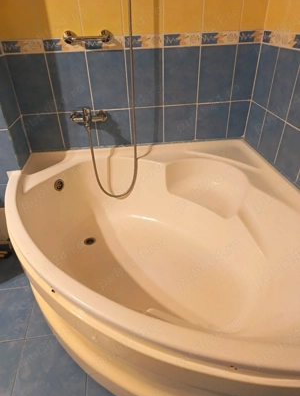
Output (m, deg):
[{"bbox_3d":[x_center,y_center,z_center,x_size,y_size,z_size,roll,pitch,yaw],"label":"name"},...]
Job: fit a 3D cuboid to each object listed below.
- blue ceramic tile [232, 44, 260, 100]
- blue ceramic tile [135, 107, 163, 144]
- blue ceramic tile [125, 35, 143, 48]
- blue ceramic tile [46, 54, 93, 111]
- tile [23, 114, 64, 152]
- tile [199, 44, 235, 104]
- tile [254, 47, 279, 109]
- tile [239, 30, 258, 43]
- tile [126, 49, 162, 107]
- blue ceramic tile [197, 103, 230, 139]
[{"bbox_3d":[0.536,-0.698,1.561,0.127,0.299,0.010,-5,34,-5],"label":"blue ceramic tile"},{"bbox_3d":[-0.014,-0.438,1.676,0.188,0.221,0.010,-5,34,-5],"label":"blue ceramic tile"},{"bbox_3d":[-0.085,-0.804,1.424,0.089,0.061,0.010,-5,34,-5],"label":"blue ceramic tile"},{"bbox_3d":[-0.421,-0.613,1.484,0.199,0.299,0.010,-5,34,-5],"label":"blue ceramic tile"},{"bbox_3d":[-0.621,-0.385,1.628,0.198,0.221,0.010,-5,34,-5],"label":"tile"},{"bbox_3d":[0.374,-0.691,1.562,0.199,0.298,0.010,-5,34,-5],"label":"tile"},{"bbox_3d":[0.618,-0.654,1.494,0.010,0.298,0.194,-5,34,-5],"label":"tile"},{"bbox_3d":[0.520,-0.847,1.460,0.107,0.055,0.010,-5,34,-5],"label":"tile"},{"bbox_3d":[-0.024,-0.648,1.516,0.199,0.299,0.010,-5,34,-5],"label":"tile"},{"bbox_3d":[0.382,-0.472,1.707,0.199,0.221,0.010,-5,34,-5],"label":"blue ceramic tile"}]

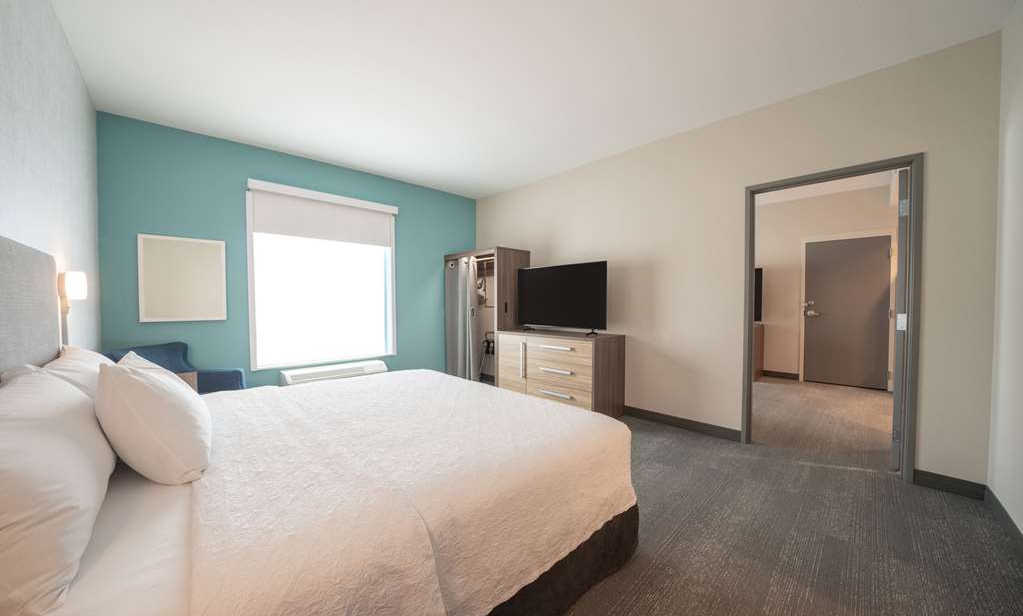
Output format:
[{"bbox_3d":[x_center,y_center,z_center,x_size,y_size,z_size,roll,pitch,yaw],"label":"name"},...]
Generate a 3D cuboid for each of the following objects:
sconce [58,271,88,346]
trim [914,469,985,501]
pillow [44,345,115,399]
[{"bbox_3d":[-2.489,0.003,1.942,0.120,0.410,0.120,-1,2,-45],"label":"sconce"},{"bbox_3d":[2.834,1.152,2.212,0.290,0.100,0.018,1,2,44],"label":"trim"},{"bbox_3d":[-1.967,0.419,1.580,0.800,0.460,0.210,1,24,45],"label":"pillow"}]

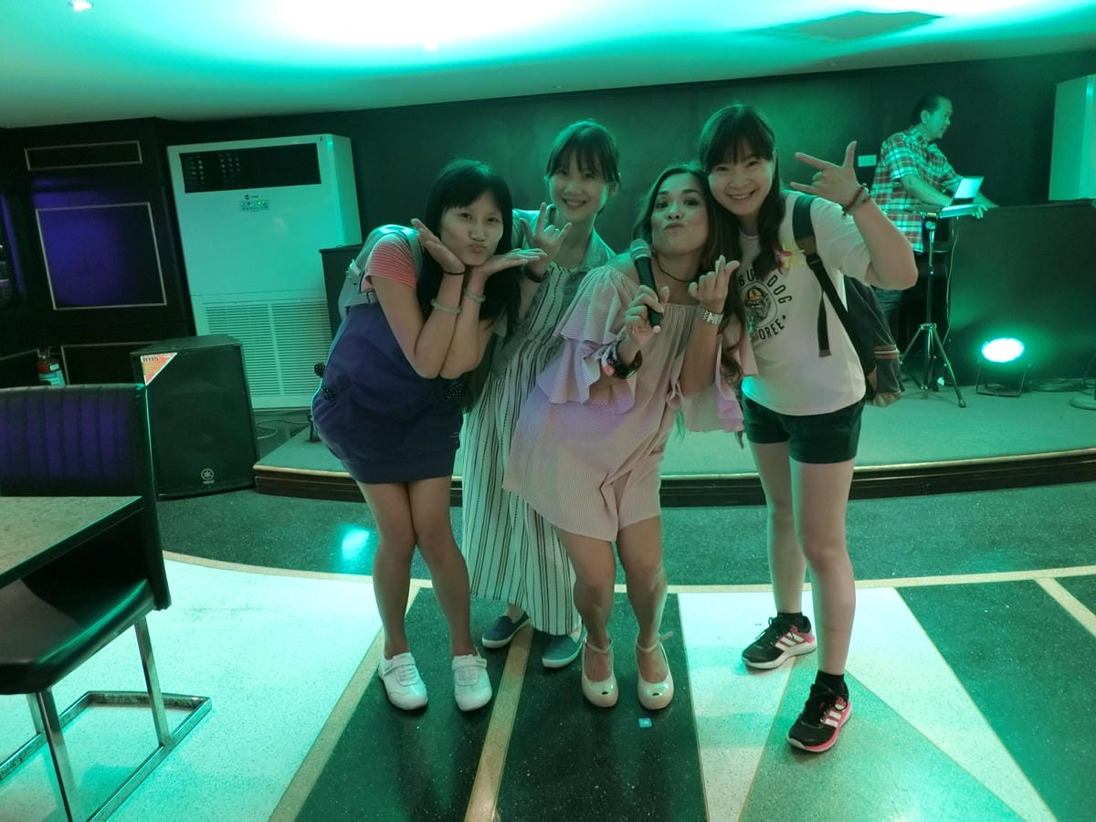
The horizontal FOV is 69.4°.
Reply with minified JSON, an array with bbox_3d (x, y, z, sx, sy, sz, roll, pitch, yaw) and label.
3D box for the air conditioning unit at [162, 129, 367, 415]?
[{"bbox_3d":[-1.936,-0.958,5.728,1.170,1.860,0.360,-3,12,4],"label":"air conditioning unit"}]

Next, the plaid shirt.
[{"bbox_3d":[2.067,-1.249,4.456,0.420,0.680,0.500,4,14,30],"label":"plaid shirt"}]

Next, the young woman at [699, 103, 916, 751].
[{"bbox_3d":[0.608,0.013,1.815,0.500,1.400,0.550,2,14,25],"label":"young woman"}]

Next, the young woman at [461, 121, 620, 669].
[{"bbox_3d":[0.003,-0.021,2.104,0.480,1.420,0.420,0,13,18],"label":"young woman"}]

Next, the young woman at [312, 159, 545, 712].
[{"bbox_3d":[-0.298,0.093,1.909,0.470,1.320,0.680,-10,14,-25],"label":"young woman"}]

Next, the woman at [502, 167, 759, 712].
[{"bbox_3d":[0.172,0.081,1.891,0.580,1.290,0.500,-5,12,-4],"label":"woman"}]

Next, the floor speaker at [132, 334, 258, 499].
[{"bbox_3d":[-1.767,0.024,4.088,0.488,0.715,0.390,-6,13,-9],"label":"floor speaker"}]

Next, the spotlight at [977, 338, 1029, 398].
[{"bbox_3d":[2.470,-0.248,4.297,0.270,0.307,0.240,4,15,33],"label":"spotlight"}]

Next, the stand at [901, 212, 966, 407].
[{"bbox_3d":[2.048,-0.572,4.277,0.500,1.002,0.520,2,14,26],"label":"stand"}]

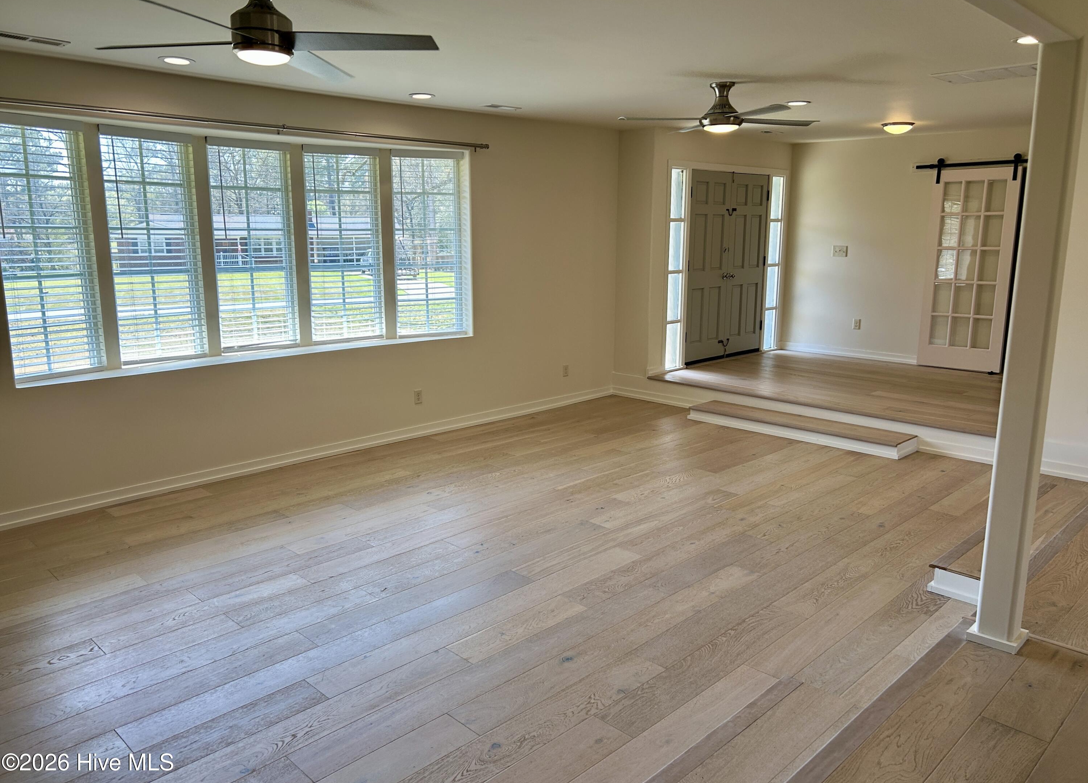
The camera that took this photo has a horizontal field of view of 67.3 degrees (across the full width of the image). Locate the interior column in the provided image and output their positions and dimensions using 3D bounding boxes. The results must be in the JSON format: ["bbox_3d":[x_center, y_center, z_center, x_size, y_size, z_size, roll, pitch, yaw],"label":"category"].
[{"bbox_3d":[1.678,-0.100,2.819,0.155,2.060,0.170,11,16,44],"label":"interior column"}]

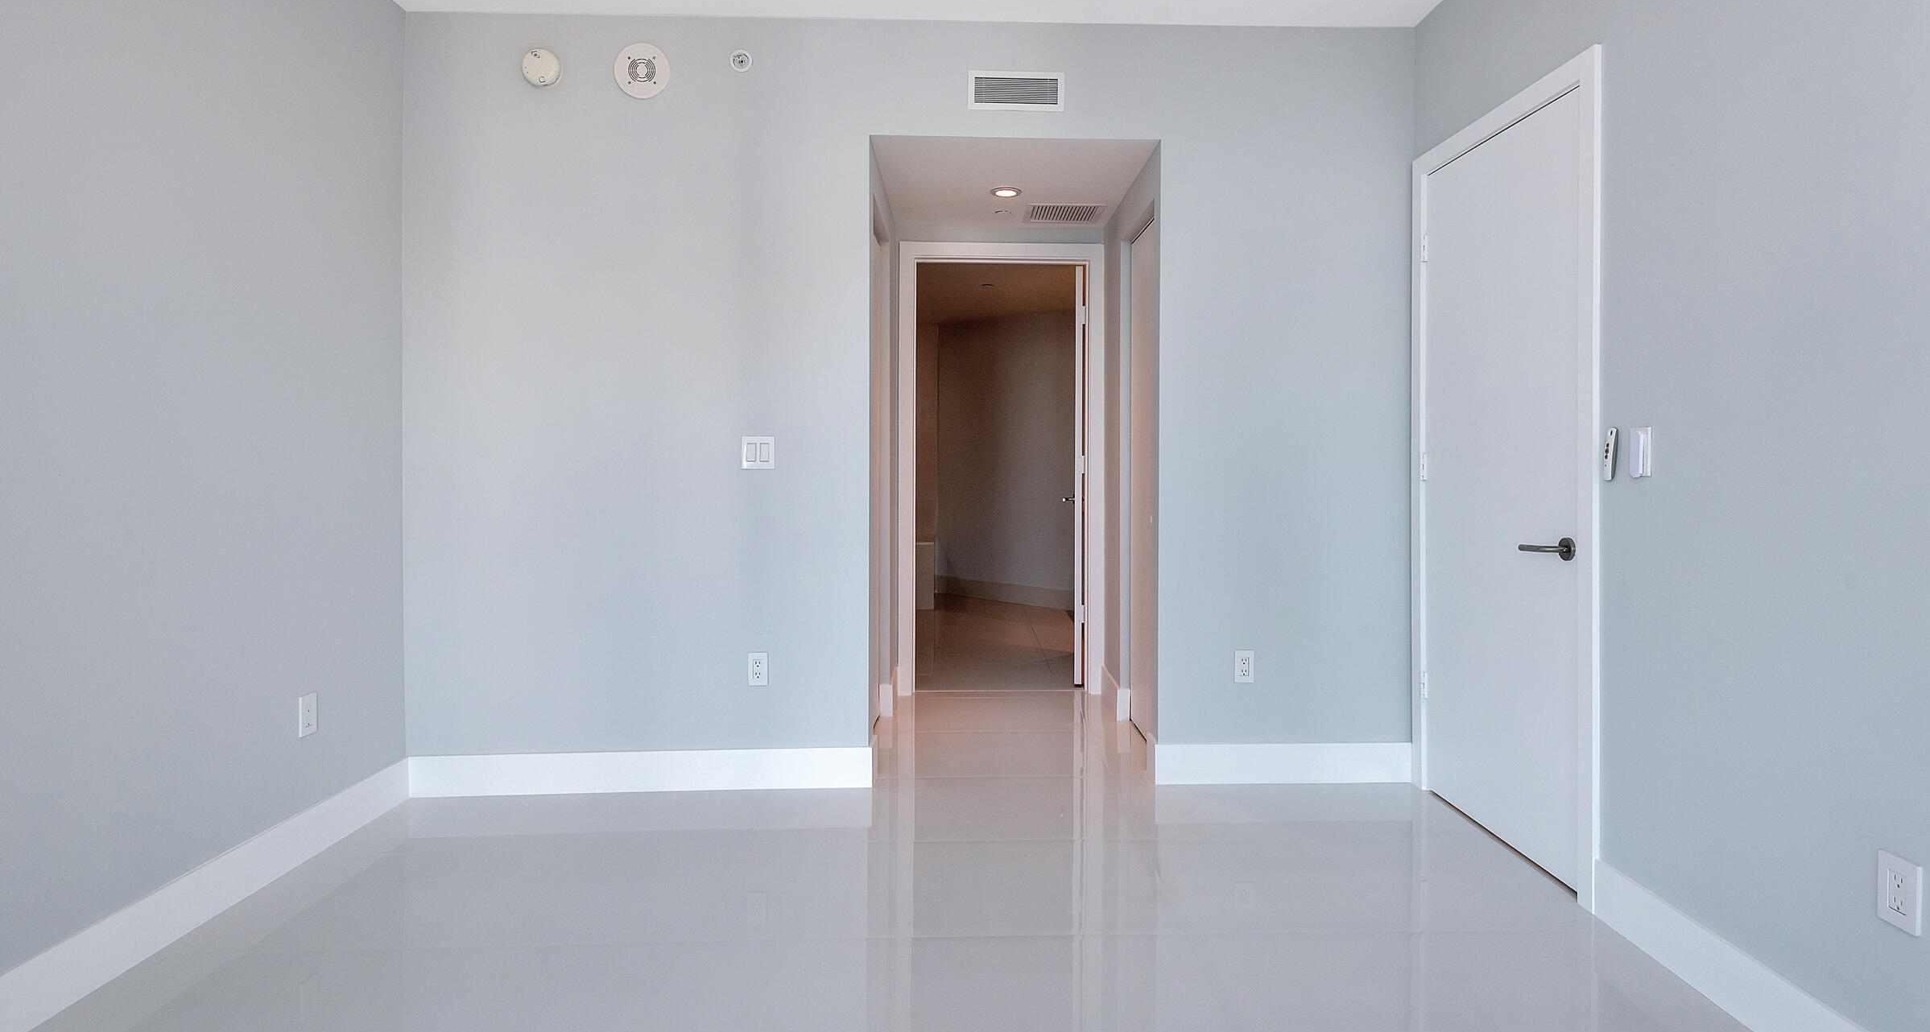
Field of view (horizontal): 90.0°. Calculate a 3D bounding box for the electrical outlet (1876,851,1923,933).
[{"bbox_3d":[1.636,0.661,1.692,0.010,0.118,0.076,0,2,0],"label":"electrical outlet"}]

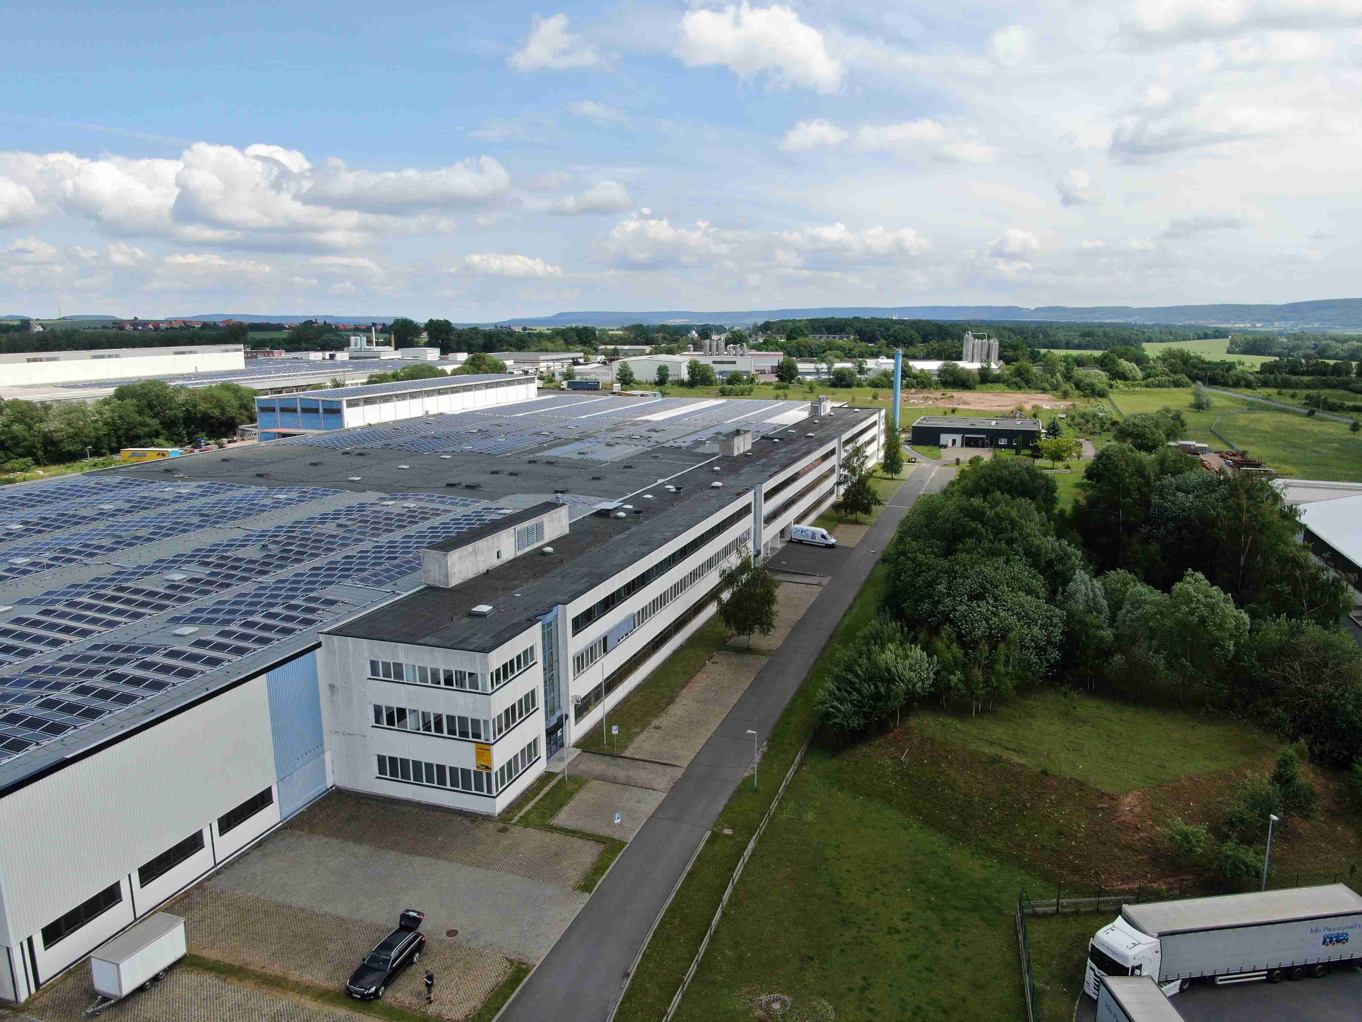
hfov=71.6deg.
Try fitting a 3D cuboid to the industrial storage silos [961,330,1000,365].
[{"bbox_3d":[190.329,-99.480,600.307,23.000,28.000,13.000,3,12,19],"label":"industrial storage silos"}]

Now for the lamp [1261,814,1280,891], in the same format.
[{"bbox_3d":[35.238,21.246,56.539,0.220,6.300,0.700,-2,11,-8],"label":"lamp"}]

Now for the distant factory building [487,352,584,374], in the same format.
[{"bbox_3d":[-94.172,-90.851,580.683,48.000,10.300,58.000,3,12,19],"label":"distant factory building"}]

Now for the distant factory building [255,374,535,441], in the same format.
[{"bbox_3d":[-72.220,-28.684,260.193,24.800,12.200,90.800,3,12,19],"label":"distant factory building"}]

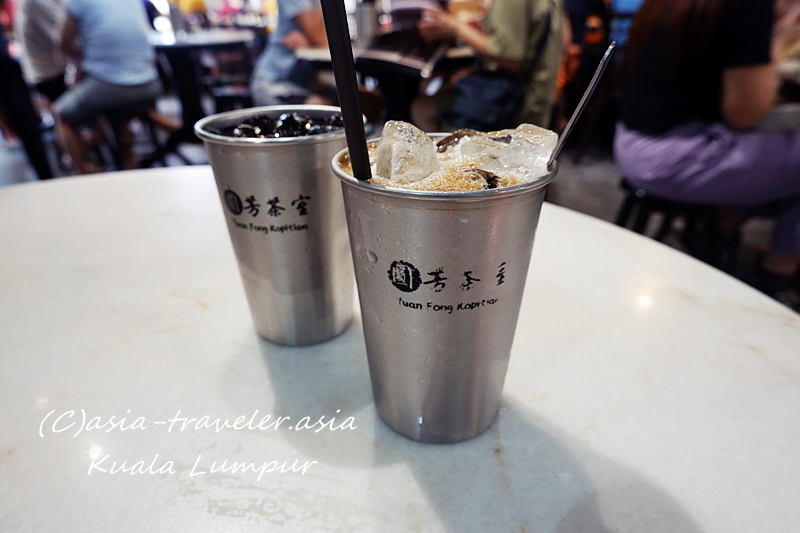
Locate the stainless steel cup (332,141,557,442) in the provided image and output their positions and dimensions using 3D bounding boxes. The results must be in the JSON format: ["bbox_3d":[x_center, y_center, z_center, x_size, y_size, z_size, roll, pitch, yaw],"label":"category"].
[{"bbox_3d":[0.018,0.012,0.228,0.089,0.123,0.089,-1,25,0],"label":"stainless steel cup"}]

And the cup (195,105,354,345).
[{"bbox_3d":[-0.060,-0.022,0.294,0.089,0.123,0.089,-1,25,0],"label":"cup"}]

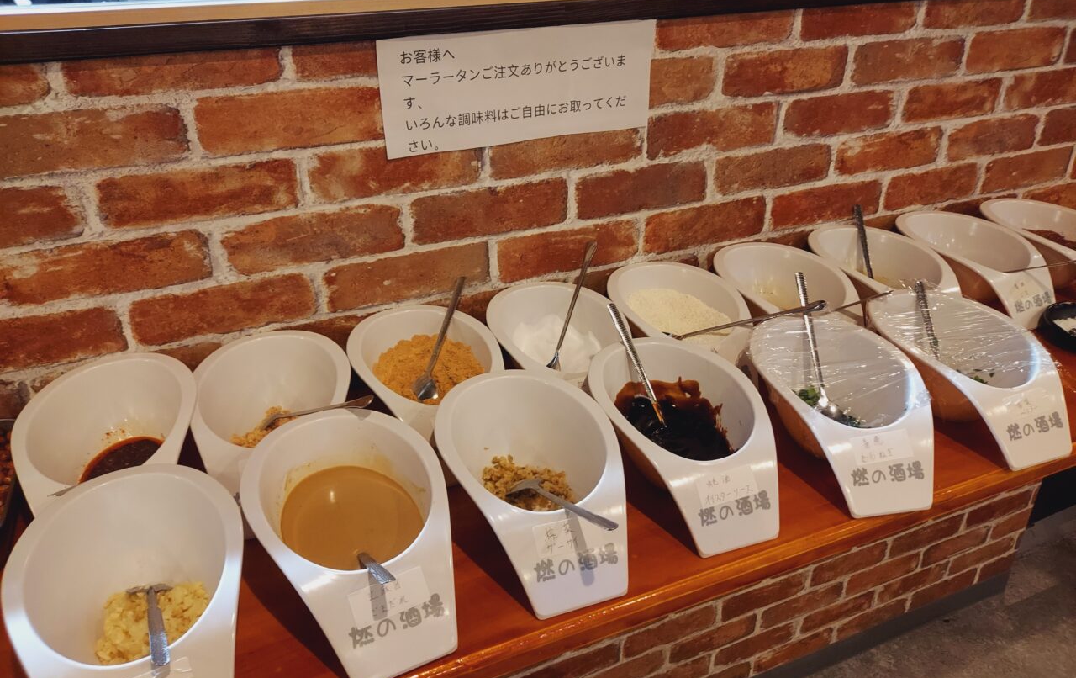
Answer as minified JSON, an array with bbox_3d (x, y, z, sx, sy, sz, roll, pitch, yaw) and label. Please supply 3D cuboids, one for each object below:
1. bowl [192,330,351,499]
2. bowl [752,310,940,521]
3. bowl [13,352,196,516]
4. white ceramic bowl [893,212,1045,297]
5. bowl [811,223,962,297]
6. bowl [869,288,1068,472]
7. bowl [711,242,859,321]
[{"bbox_3d":[-0.237,0.071,0.702,0.140,0.084,0.216,-7,28,-11],"label":"bowl"},{"bbox_3d":[0.287,0.060,0.751,0.149,0.082,0.228,-5,28,-8],"label":"bowl"},{"bbox_3d":[-0.378,0.102,0.696,0.149,0.082,0.228,-9,29,-15],"label":"bowl"},{"bbox_3d":[0.548,-0.095,0.991,0.140,0.084,0.216,-13,29,-22],"label":"white ceramic bowl"},{"bbox_3d":[0.416,-0.067,0.943,0.140,0.084,0.216,-12,29,-20],"label":"bowl"},{"bbox_3d":[0.436,0.029,0.805,0.149,0.082,0.228,-10,29,-16],"label":"bowl"},{"bbox_3d":[0.284,-0.040,0.896,0.140,0.084,0.216,-11,29,-19],"label":"bowl"}]

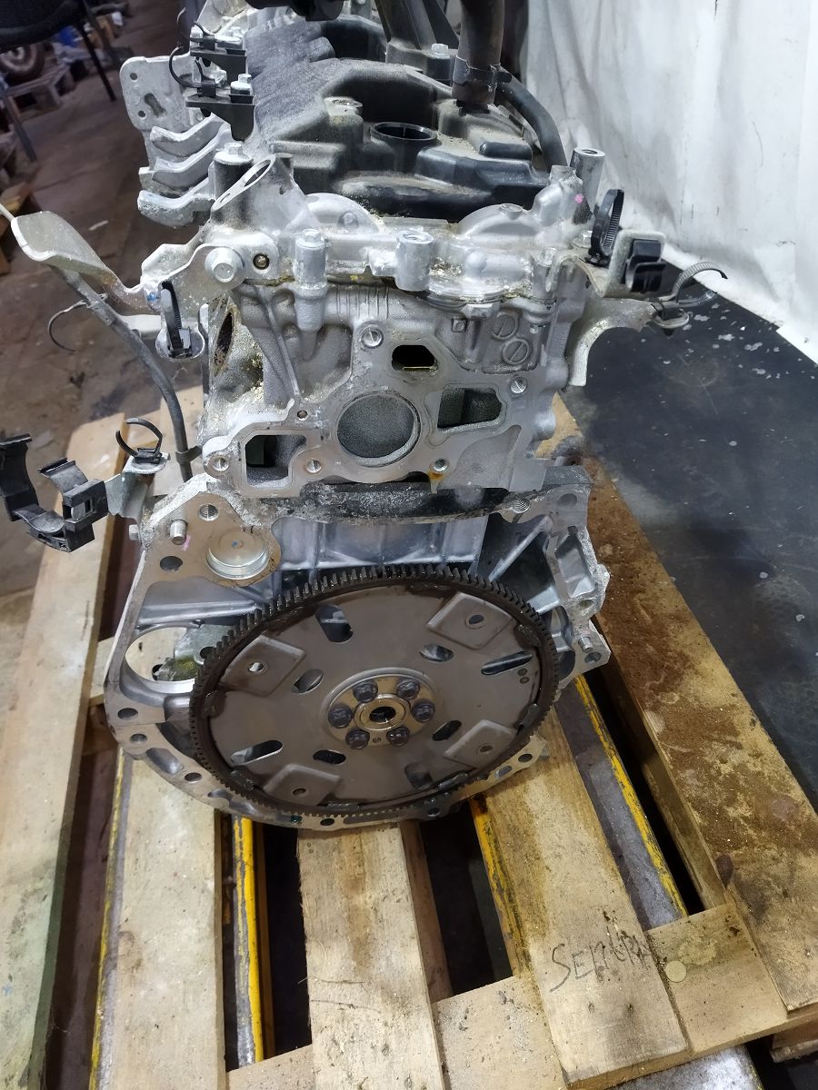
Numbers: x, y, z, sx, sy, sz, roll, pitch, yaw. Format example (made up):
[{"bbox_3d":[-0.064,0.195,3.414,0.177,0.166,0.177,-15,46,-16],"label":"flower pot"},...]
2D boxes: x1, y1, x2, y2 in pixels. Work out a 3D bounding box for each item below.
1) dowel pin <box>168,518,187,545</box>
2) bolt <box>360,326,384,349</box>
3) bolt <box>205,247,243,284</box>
[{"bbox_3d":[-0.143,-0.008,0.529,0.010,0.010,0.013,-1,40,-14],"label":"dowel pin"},{"bbox_3d":[-0.020,-0.115,0.470,0.012,0.012,0.008,-1,40,-14],"label":"bolt"},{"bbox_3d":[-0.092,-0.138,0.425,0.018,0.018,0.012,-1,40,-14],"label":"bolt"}]

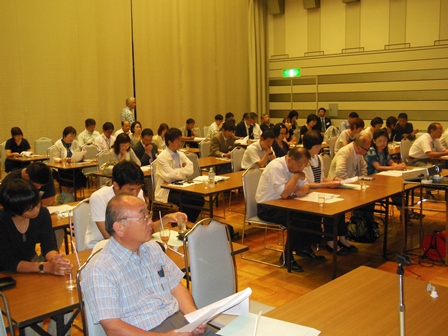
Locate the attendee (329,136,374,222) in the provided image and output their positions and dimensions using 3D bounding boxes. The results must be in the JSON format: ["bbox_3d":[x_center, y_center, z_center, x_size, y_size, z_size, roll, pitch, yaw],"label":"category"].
[{"bbox_3d":[1.521,0.219,5.837,0.820,1.200,0.520,7,11,44],"label":"attendee"}]

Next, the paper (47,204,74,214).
[{"bbox_3d":[-1.520,0.367,4.549,0.300,0.008,0.240,6,11,43],"label":"paper"}]

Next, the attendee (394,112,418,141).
[{"bbox_3d":[3.782,-0.501,10.596,0.520,1.260,0.680,-1,8,3],"label":"attendee"}]

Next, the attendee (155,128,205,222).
[{"bbox_3d":[-0.516,0.172,6.296,0.819,1.331,0.526,7,11,44],"label":"attendee"}]

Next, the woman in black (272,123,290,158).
[{"bbox_3d":[0.951,-0.031,7.593,0.480,1.260,0.720,-8,10,-39],"label":"woman in black"}]

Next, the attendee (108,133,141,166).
[{"bbox_3d":[-1.417,0.095,7.270,0.500,1.190,0.720,-8,10,-39],"label":"attendee"}]

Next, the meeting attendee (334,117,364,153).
[{"bbox_3d":[2.224,-0.185,8.600,0.760,1.240,0.500,7,11,44],"label":"meeting attendee"}]

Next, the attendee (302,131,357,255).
[{"bbox_3d":[1.127,0.245,5.602,0.741,1.311,0.487,7,11,44],"label":"attendee"}]

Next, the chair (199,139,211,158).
[{"bbox_3d":[-0.116,-0.031,8.874,0.540,0.940,0.440,7,11,44],"label":"chair"}]

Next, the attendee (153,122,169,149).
[{"bbox_3d":[-1.085,-0.232,9.578,0.780,1.200,0.500,6,11,43],"label":"attendee"}]

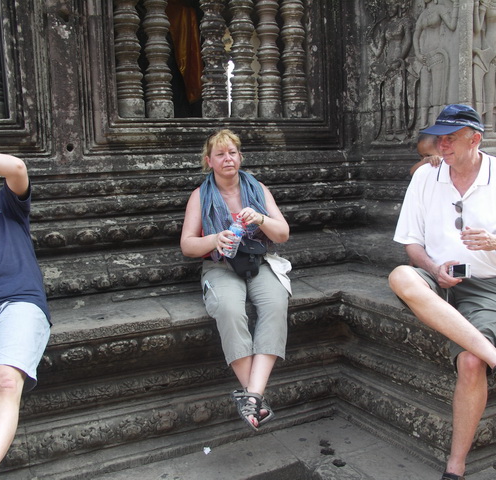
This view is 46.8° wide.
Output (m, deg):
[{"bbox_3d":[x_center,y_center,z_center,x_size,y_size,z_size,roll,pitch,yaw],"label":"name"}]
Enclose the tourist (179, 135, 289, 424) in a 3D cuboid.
[{"bbox_3d":[-0.040,0.137,2.741,0.550,1.310,0.660,-4,8,-12],"label":"tourist"}]

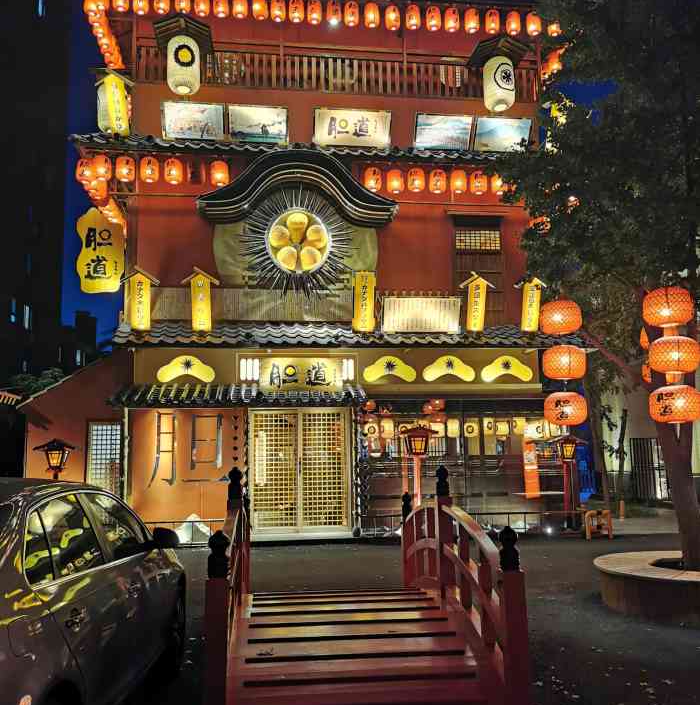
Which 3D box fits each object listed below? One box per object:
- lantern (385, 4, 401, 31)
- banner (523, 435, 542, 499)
[{"bbox_3d":[0.783,-6.142,13.325,0.280,0.455,0.280,0,-7,-7],"label":"lantern"},{"bbox_3d":[3.563,2.260,14.301,0.294,1.164,0.031,0,-8,-7],"label":"banner"}]

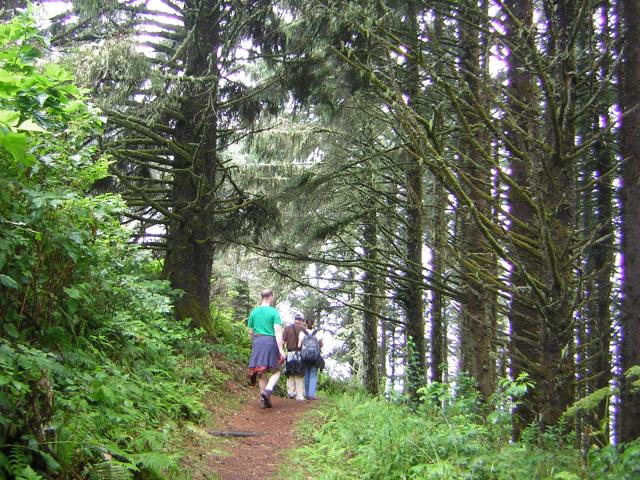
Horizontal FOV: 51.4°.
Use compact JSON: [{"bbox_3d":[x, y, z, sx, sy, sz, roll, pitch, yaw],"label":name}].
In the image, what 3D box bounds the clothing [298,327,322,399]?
[{"bbox_3d":[-0.180,2.356,12.750,0.460,1.400,0.420,-1,-5,10],"label":"clothing"}]

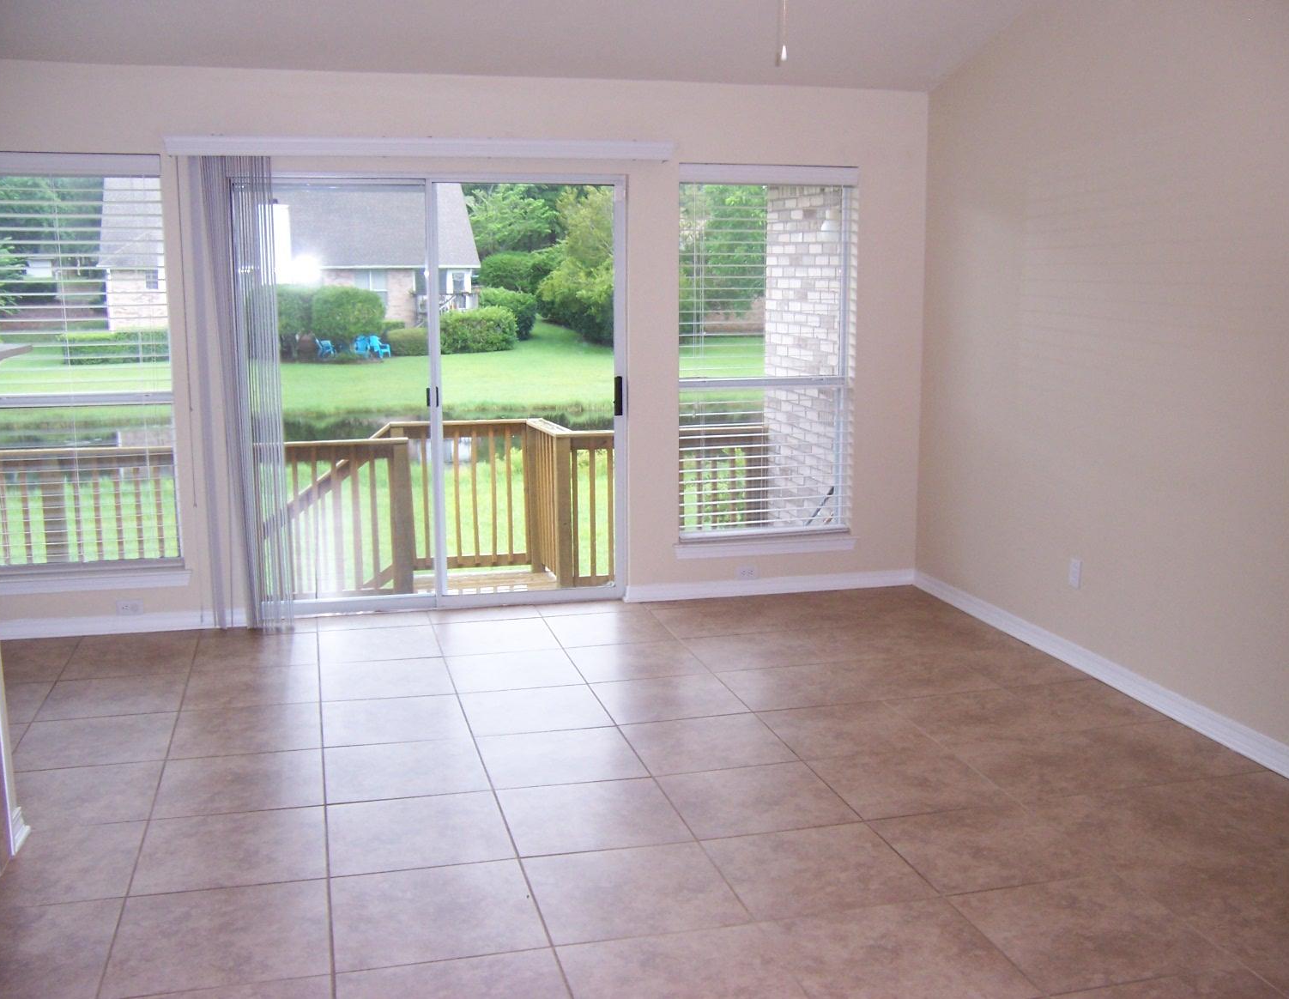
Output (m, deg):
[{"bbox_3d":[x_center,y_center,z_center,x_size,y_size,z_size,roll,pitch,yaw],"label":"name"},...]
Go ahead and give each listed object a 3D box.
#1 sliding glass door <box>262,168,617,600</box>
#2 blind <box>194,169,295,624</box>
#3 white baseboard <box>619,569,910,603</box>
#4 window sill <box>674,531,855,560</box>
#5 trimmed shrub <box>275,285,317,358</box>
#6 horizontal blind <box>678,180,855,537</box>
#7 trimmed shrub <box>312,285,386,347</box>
[{"bbox_3d":[-0.954,-0.478,5.955,1.771,2.037,0.101,-2,10,-14],"label":"sliding glass door"},{"bbox_3d":[-1.766,-0.451,5.589,0.337,2.108,0.106,-2,10,-14],"label":"blind"},{"bbox_3d":[0.658,0.440,6.490,1.569,0.080,0.020,-2,10,-14],"label":"white baseboard"},{"bbox_3d":[0.615,0.231,6.466,0.986,0.081,0.111,-2,10,-14],"label":"window sill"},{"bbox_3d":[-11.892,-5.886,42.000,2.221,2.451,2.200,-2,10,-14],"label":"trimmed shrub"},{"bbox_3d":[0.596,-0.711,6.338,0.936,1.841,0.101,-2,10,-14],"label":"horizontal blind"},{"bbox_3d":[-9.827,-5.989,42.000,2.469,2.244,2.400,-2,10,-14],"label":"trimmed shrub"}]

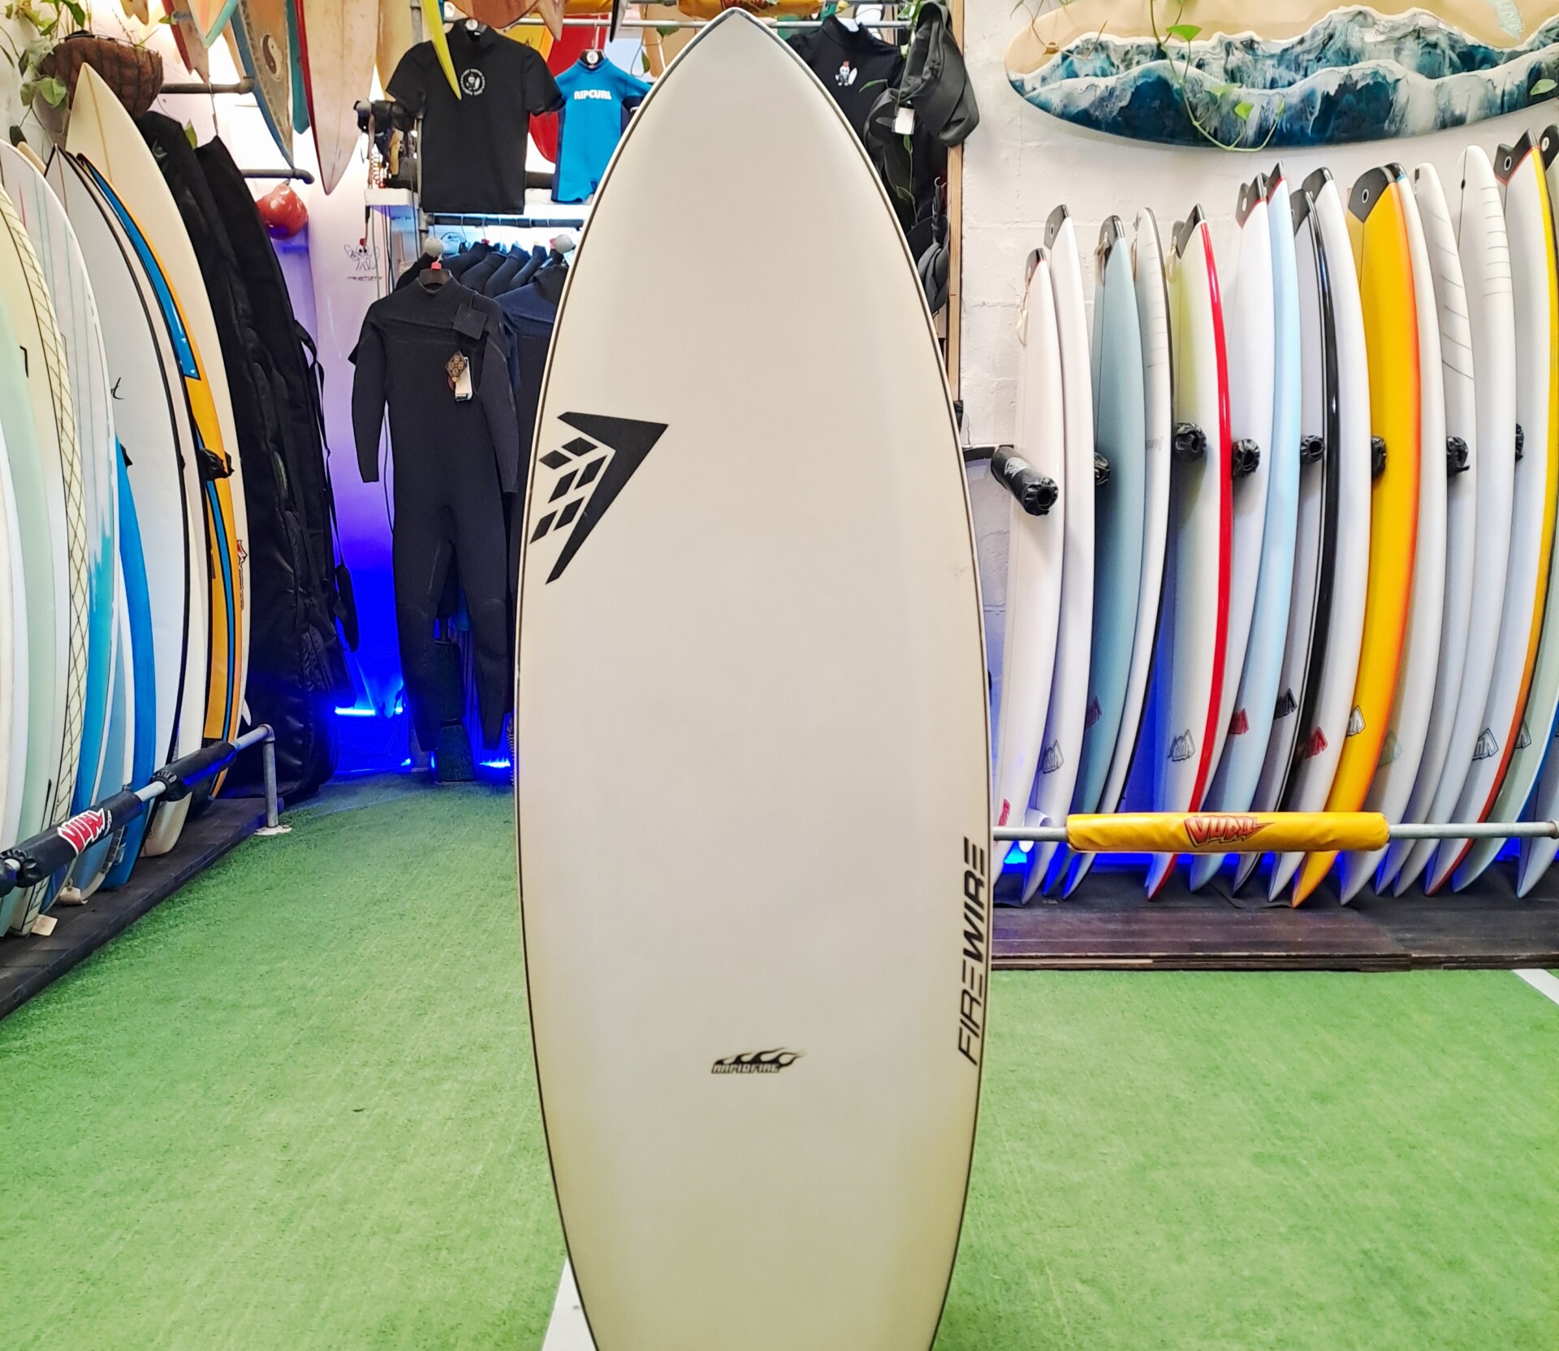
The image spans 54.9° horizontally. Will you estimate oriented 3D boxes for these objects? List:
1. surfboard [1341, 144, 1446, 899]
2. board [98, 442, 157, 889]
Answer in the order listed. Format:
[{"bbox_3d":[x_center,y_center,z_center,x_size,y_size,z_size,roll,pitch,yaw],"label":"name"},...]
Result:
[{"bbox_3d":[1.522,-0.337,3.749,0.120,1.842,0.510,3,4,0],"label":"surfboard"},{"bbox_3d":[-1.865,-0.118,3.876,0.480,1.350,0.090,-2,5,0],"label":"board"}]

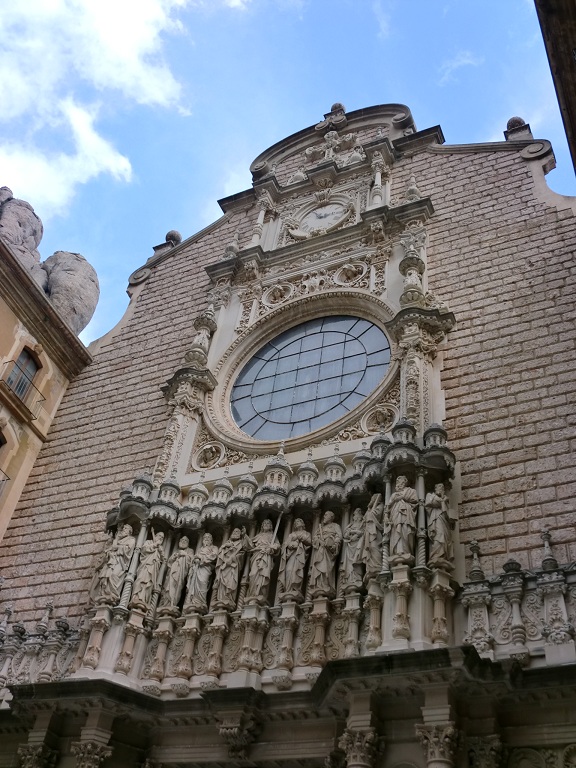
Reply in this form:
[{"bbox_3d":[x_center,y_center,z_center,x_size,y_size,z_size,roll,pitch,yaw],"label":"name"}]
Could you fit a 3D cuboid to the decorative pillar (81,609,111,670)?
[{"bbox_3d":[-4.097,5.408,16.517,0.360,1.420,0.360,-14,-50,20],"label":"decorative pillar"}]

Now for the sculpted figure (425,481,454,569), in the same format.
[{"bbox_3d":[2.862,2.644,14.753,0.580,1.962,0.500,20,-47,-10],"label":"sculpted figure"}]

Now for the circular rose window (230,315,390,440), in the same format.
[{"bbox_3d":[0.570,-0.291,21.502,4.760,4.775,0.250,-14,-50,21],"label":"circular rose window"}]

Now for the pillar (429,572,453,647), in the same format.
[{"bbox_3d":[2.645,3.894,13.441,0.320,1.363,0.320,4,-46,5],"label":"pillar"}]

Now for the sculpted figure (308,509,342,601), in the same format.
[{"bbox_3d":[0.790,3.432,15.898,0.620,2.062,0.480,-14,-50,21],"label":"sculpted figure"}]

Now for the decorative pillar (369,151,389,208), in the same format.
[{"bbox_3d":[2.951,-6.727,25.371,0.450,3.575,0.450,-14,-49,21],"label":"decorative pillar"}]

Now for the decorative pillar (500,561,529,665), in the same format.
[{"bbox_3d":[3.886,3.841,13.186,0.350,1.992,0.340,-14,-49,21],"label":"decorative pillar"}]

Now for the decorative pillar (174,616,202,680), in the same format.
[{"bbox_3d":[-2.009,5.337,15.602,0.310,1.275,0.320,-14,-50,21],"label":"decorative pillar"}]

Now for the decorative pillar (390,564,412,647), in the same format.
[{"bbox_3d":[1.948,3.761,13.298,0.340,1.424,0.340,-14,-49,21],"label":"decorative pillar"}]

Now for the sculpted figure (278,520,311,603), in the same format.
[{"bbox_3d":[0.096,3.551,15.791,0.550,1.988,0.450,-14,-49,21],"label":"sculpted figure"}]

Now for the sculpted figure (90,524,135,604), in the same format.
[{"bbox_3d":[-3.734,3.884,16.909,0.600,1.990,0.480,-14,-49,21],"label":"sculpted figure"}]

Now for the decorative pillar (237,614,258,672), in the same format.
[{"bbox_3d":[-0.762,4.980,15.033,0.310,1.225,0.320,-14,-50,21],"label":"decorative pillar"}]

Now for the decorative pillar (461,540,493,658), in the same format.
[{"bbox_3d":[3.373,3.753,13.627,0.470,2.350,0.400,-14,-49,21],"label":"decorative pillar"}]

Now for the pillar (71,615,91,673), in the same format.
[{"bbox_3d":[-4.545,5.693,16.966,0.310,1.360,0.310,20,-47,-11],"label":"pillar"}]

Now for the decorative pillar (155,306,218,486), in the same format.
[{"bbox_3d":[-2.752,0.050,21.833,1.200,7.250,0.750,-14,-50,21],"label":"decorative pillar"}]

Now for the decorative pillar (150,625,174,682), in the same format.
[{"bbox_3d":[-2.684,5.666,16.452,0.350,1.340,0.350,-14,-50,20],"label":"decorative pillar"}]

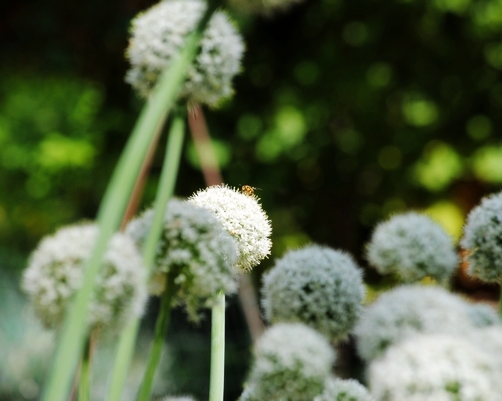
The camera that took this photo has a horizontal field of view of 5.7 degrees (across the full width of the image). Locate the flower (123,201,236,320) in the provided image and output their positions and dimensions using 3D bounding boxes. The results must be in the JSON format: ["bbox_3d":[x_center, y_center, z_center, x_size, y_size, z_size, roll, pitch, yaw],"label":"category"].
[{"bbox_3d":[-0.047,0.039,3.400,0.075,0.080,0.075,0,0,0],"label":"flower"}]

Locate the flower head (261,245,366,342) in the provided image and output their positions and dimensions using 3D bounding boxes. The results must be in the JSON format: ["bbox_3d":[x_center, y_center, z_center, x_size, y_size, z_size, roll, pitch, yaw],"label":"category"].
[{"bbox_3d":[0.044,0.065,3.500,0.071,0.069,0.071,0,0,0],"label":"flower head"}]

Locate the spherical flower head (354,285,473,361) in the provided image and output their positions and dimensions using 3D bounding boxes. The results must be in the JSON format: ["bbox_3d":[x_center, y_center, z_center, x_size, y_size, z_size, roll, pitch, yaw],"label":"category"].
[{"bbox_3d":[0.106,0.087,3.250,0.076,0.065,0.076,0,0,0],"label":"spherical flower head"}]

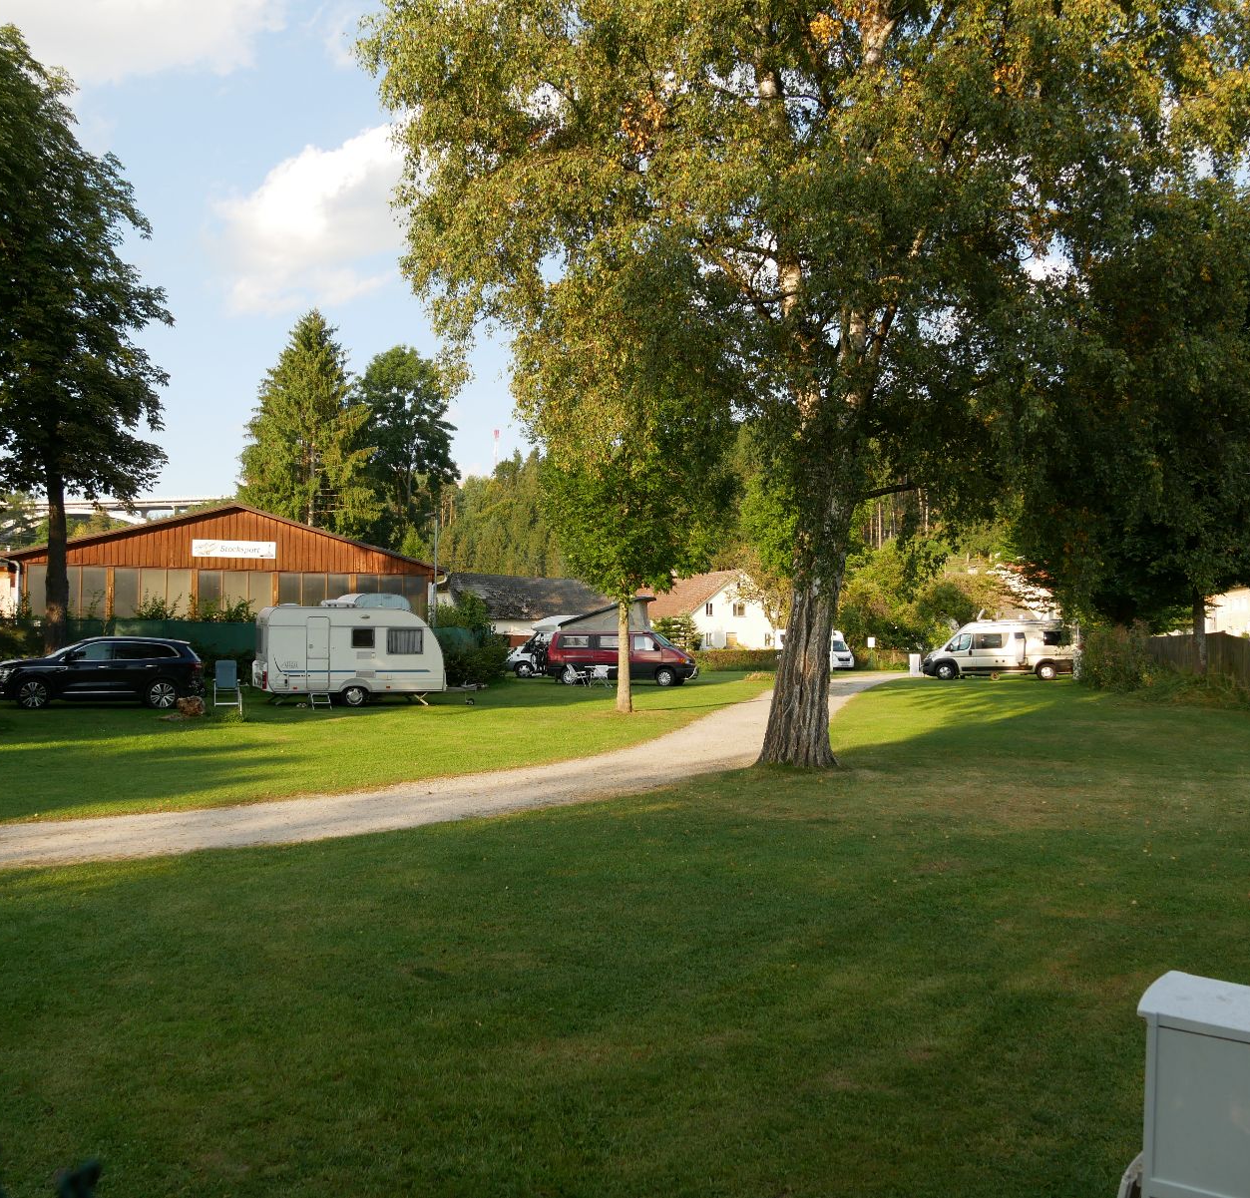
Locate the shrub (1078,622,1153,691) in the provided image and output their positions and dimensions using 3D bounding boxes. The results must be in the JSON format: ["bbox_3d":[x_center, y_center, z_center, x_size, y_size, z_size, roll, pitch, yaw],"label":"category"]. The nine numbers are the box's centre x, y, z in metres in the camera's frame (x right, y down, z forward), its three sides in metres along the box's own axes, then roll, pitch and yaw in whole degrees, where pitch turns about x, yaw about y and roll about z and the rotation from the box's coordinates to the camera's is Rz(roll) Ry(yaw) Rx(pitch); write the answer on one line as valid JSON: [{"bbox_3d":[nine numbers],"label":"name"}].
[{"bbox_3d":[15.383,1.822,40.550,2.100,2.150,2.000,0,-3,0],"label":"shrub"}]

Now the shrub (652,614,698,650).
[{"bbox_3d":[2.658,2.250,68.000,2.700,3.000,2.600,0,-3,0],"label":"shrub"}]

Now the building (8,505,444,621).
[{"bbox_3d":[-18.725,0.459,58.588,15.200,6.700,25.000,1,-3,-22],"label":"building"}]

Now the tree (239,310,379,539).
[{"bbox_3d":[-19.575,-6.634,80.520,8.200,22.200,8.200,0,-3,0],"label":"tree"}]

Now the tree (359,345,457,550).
[{"bbox_3d":[-14.907,-6.164,88.516,7.500,22.300,7.500,0,-3,0],"label":"tree"}]

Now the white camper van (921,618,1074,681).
[{"bbox_3d":[15.500,2.122,53.860,6.050,2.600,2.060,-1,-3,15],"label":"white camper van"}]

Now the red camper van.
[{"bbox_3d":[-0.120,1.966,44.649,5.150,2.100,1.850,-1,-3,11],"label":"red camper van"}]

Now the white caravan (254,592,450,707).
[{"bbox_3d":[-7.090,1.417,33.543,4.550,2.650,2.200,1,-3,-23],"label":"white caravan"}]

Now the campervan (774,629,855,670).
[{"bbox_3d":[13.230,3.537,89.064,2.200,2.750,6.400,1,-3,-26],"label":"campervan"}]

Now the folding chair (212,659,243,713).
[{"bbox_3d":[-8.529,1.904,27.726,0.620,1.140,0.680,1,-3,-17],"label":"folding chair"}]

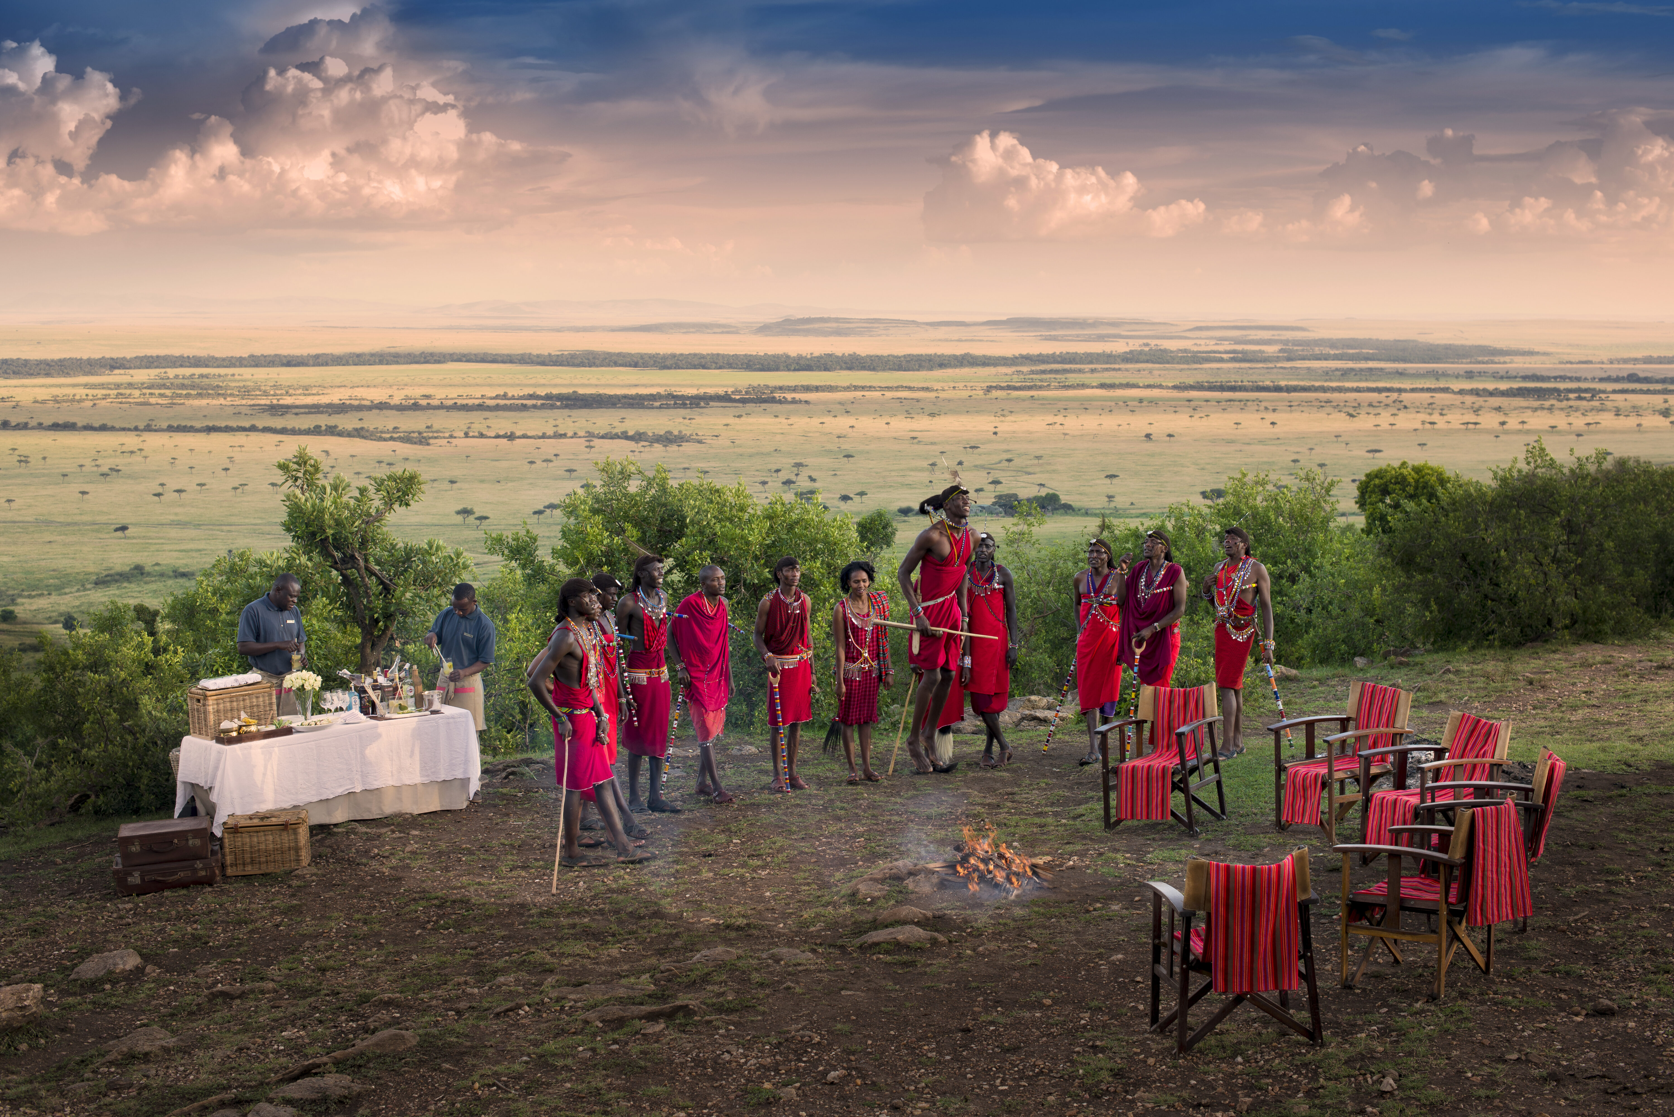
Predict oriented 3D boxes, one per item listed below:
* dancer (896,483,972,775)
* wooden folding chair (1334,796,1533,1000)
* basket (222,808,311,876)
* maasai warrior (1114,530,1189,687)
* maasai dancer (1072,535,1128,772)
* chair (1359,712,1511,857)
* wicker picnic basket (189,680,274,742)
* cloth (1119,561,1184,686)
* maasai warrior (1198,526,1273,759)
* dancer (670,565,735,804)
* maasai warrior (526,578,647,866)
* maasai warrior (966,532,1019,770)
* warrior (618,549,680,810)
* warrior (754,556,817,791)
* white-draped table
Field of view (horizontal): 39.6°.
[{"bbox_3d":[0.638,0.463,14.829,0.470,1.830,0.500,5,8,42],"label":"dancer"},{"bbox_3d":[3.017,1.693,11.804,0.760,0.930,0.630,5,8,38],"label":"wooden folding chair"},{"bbox_3d":[-3.727,1.865,15.286,0.550,0.340,0.360,-2,6,-18],"label":"basket"},{"bbox_3d":[2.343,0.659,17.229,0.540,1.743,0.400,4,7,32],"label":"maasai warrior"},{"bbox_3d":[2.006,0.712,17.700,0.430,1.720,0.340,2,7,22],"label":"maasai dancer"},{"bbox_3d":[3.515,1.391,13.714,0.650,0.890,0.630,-2,4,-23],"label":"chair"},{"bbox_3d":[-4.444,1.121,17.109,0.530,0.350,0.340,-6,6,-36],"label":"wicker picnic basket"},{"bbox_3d":[2.380,0.500,17.600,0.460,0.940,0.340,3,7,25],"label":"cloth"},{"bbox_3d":[2.998,0.628,17.530,0.540,1.738,0.360,4,8,34],"label":"maasai warrior"},{"bbox_3d":[-0.955,0.869,16.732,0.470,1.720,0.400,-4,7,-35],"label":"dancer"},{"bbox_3d":[-1.557,1.013,14.639,0.720,1.770,0.500,1,6,10],"label":"maasai warrior"},{"bbox_3d":[1.132,0.682,17.200,0.470,1.750,0.350,2,6,18],"label":"maasai warrior"},{"bbox_3d":[-1.305,0.833,15.741,0.380,1.720,0.480,6,8,42],"label":"warrior"},{"bbox_3d":[-0.348,0.802,16.435,0.460,1.631,0.340,-3,7,-26],"label":"warrior"},{"bbox_3d":[-3.826,1.620,17.572,2.030,0.730,0.800,-6,6,-34],"label":"white-draped table"}]

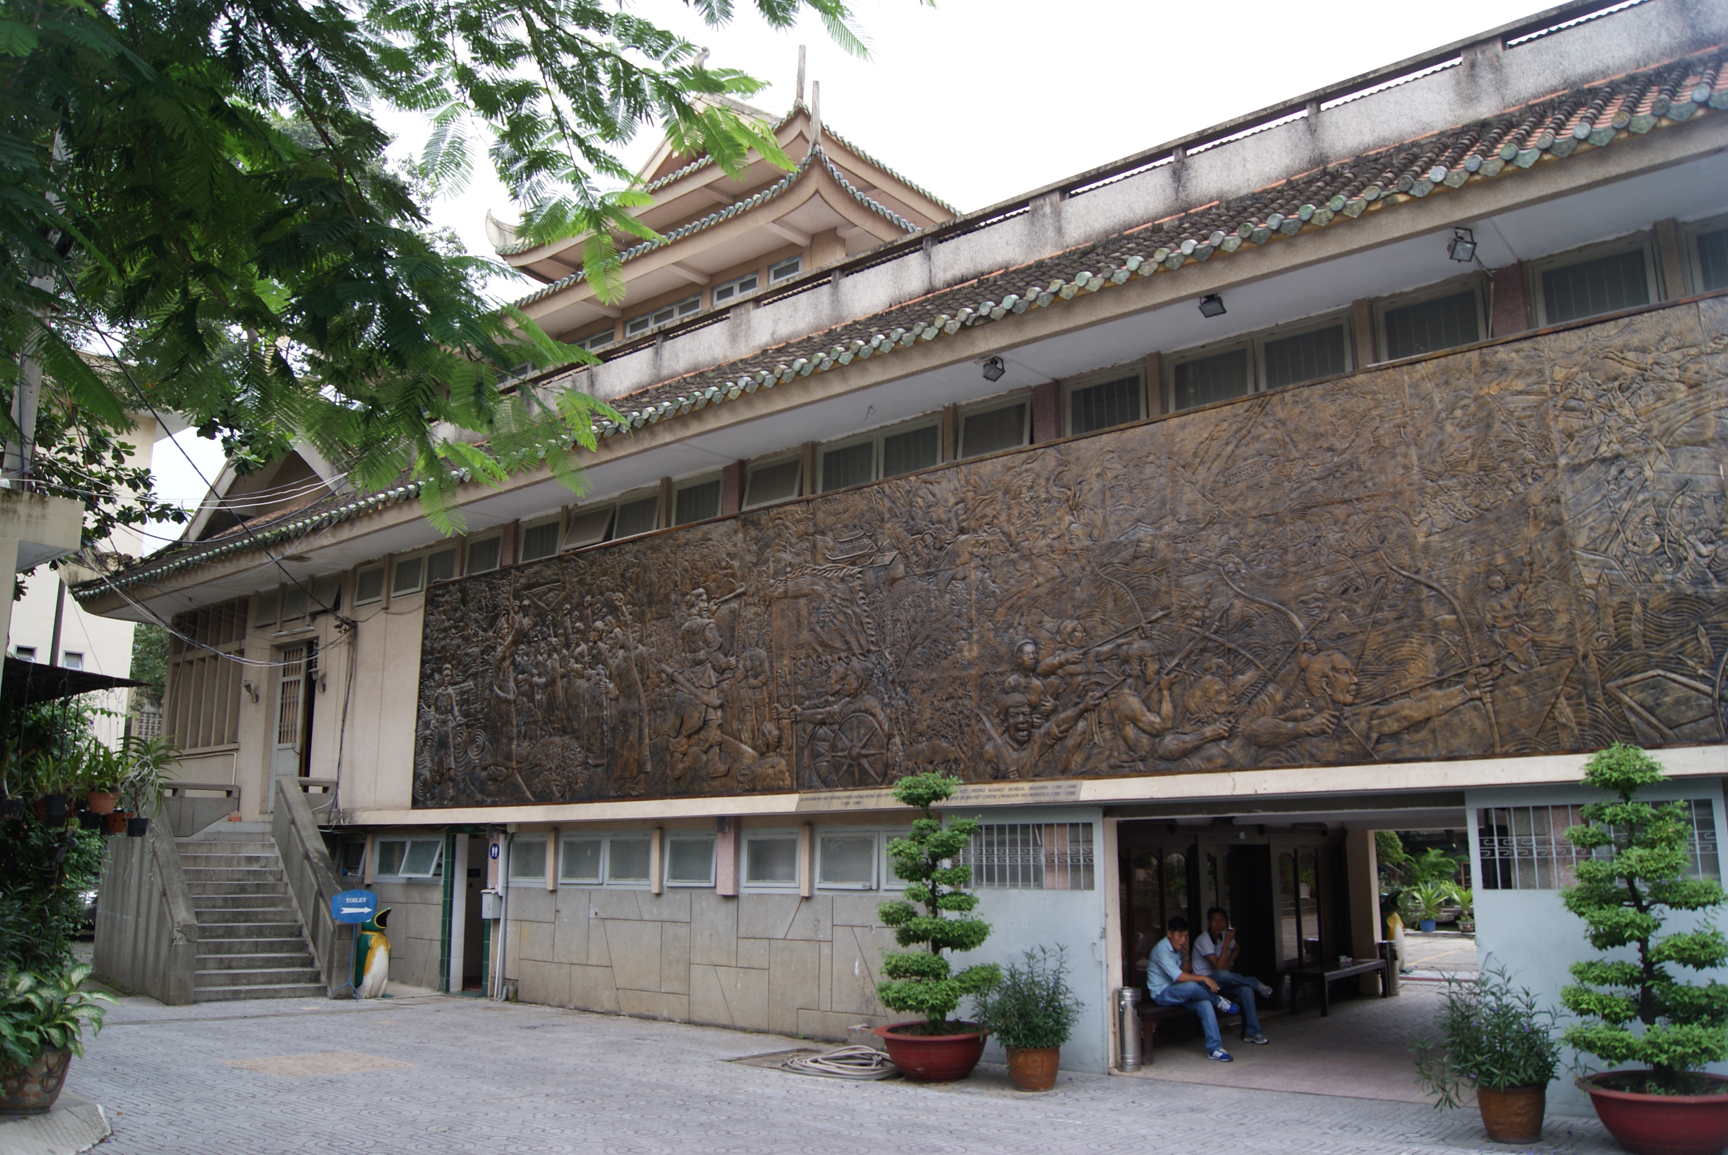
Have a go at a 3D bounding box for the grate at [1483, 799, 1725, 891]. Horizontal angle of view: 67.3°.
[{"bbox_3d":[4.814,1.781,8.566,1.425,0.562,0.040,-10,-15,37],"label":"grate"}]

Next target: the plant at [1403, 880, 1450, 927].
[{"bbox_3d":[11.002,6.308,25.358,0.905,0.781,0.860,-10,-15,37],"label":"plant"}]

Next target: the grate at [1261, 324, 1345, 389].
[{"bbox_3d":[3.558,-1.767,10.472,0.650,0.421,0.050,-10,-15,37],"label":"grate"}]

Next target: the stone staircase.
[{"bbox_3d":[-7.779,4.121,16.163,1.381,1.984,3.349,8,-15,-35],"label":"stone staircase"}]

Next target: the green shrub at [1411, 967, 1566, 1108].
[{"bbox_3d":[3.757,2.830,7.836,0.800,0.995,0.680,-6,-13,24],"label":"green shrub"}]

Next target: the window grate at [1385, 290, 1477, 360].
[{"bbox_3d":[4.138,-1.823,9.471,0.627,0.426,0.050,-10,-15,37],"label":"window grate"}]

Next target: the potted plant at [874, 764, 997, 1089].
[{"bbox_3d":[0.588,2.791,10.556,1.012,2.399,0.961,0,-12,0],"label":"potted plant"}]

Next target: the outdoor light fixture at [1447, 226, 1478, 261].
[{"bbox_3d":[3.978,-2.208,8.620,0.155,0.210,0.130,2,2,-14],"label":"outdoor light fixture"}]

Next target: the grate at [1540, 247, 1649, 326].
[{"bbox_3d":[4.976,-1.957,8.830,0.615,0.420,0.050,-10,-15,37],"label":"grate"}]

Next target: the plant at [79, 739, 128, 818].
[{"bbox_3d":[-5.286,1.390,9.000,0.340,0.520,0.320,6,-14,-30],"label":"plant"}]

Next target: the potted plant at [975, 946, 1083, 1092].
[{"bbox_3d":[1.215,3.244,9.592,0.759,1.003,0.698,-2,-12,7],"label":"potted plant"}]

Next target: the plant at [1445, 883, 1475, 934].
[{"bbox_3d":[11.535,6.323,24.857,0.786,0.937,0.746,-10,-15,37],"label":"plant"}]

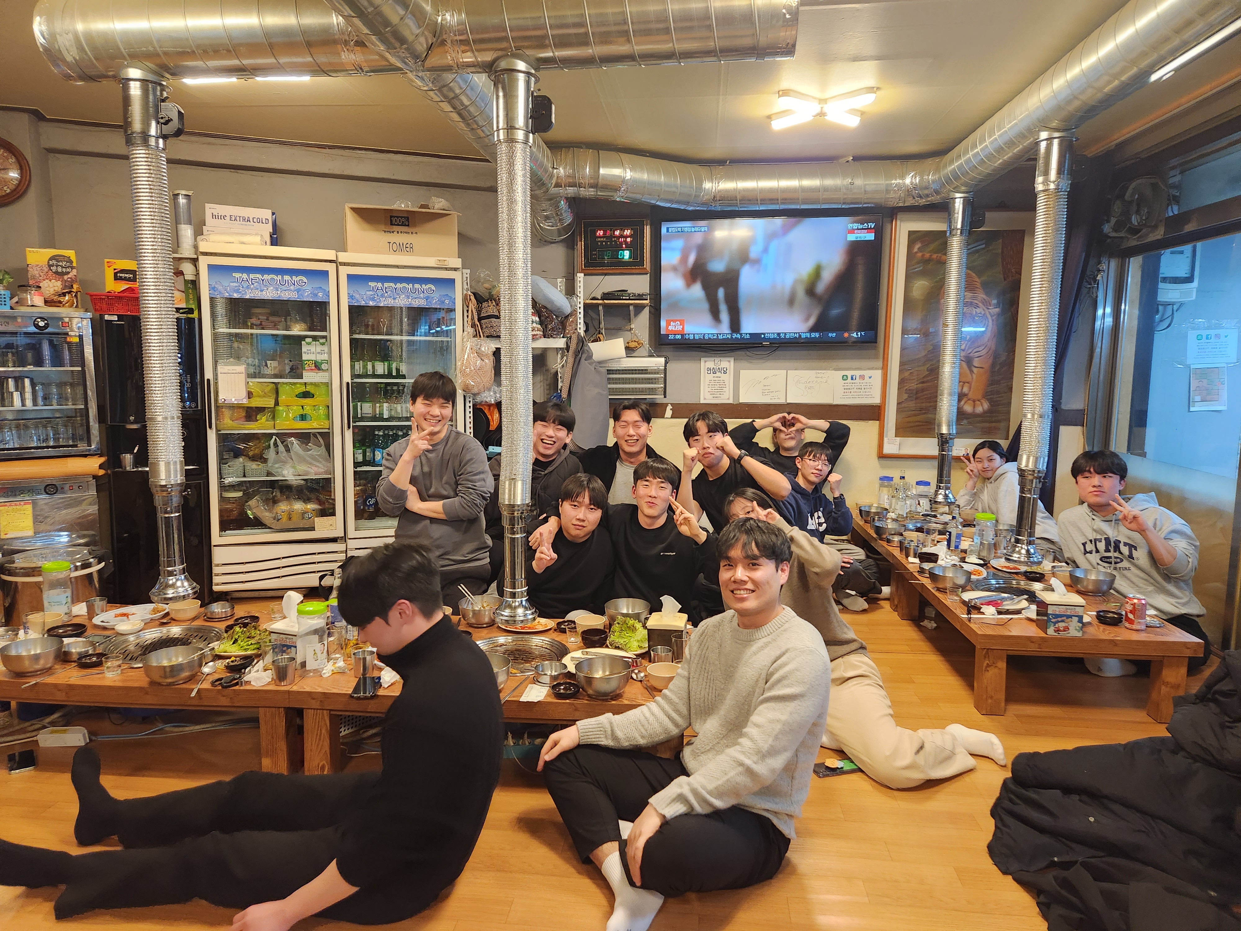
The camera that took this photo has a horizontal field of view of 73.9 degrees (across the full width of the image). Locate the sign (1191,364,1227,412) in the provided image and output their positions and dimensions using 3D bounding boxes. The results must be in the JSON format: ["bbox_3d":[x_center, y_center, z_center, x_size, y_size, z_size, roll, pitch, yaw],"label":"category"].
[{"bbox_3d":[3.758,-0.496,5.270,0.210,0.293,0.004,1,6,8],"label":"sign"}]

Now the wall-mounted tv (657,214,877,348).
[{"bbox_3d":[0.979,-1.223,5.509,1.440,0.828,0.060,1,7,10],"label":"wall-mounted tv"}]

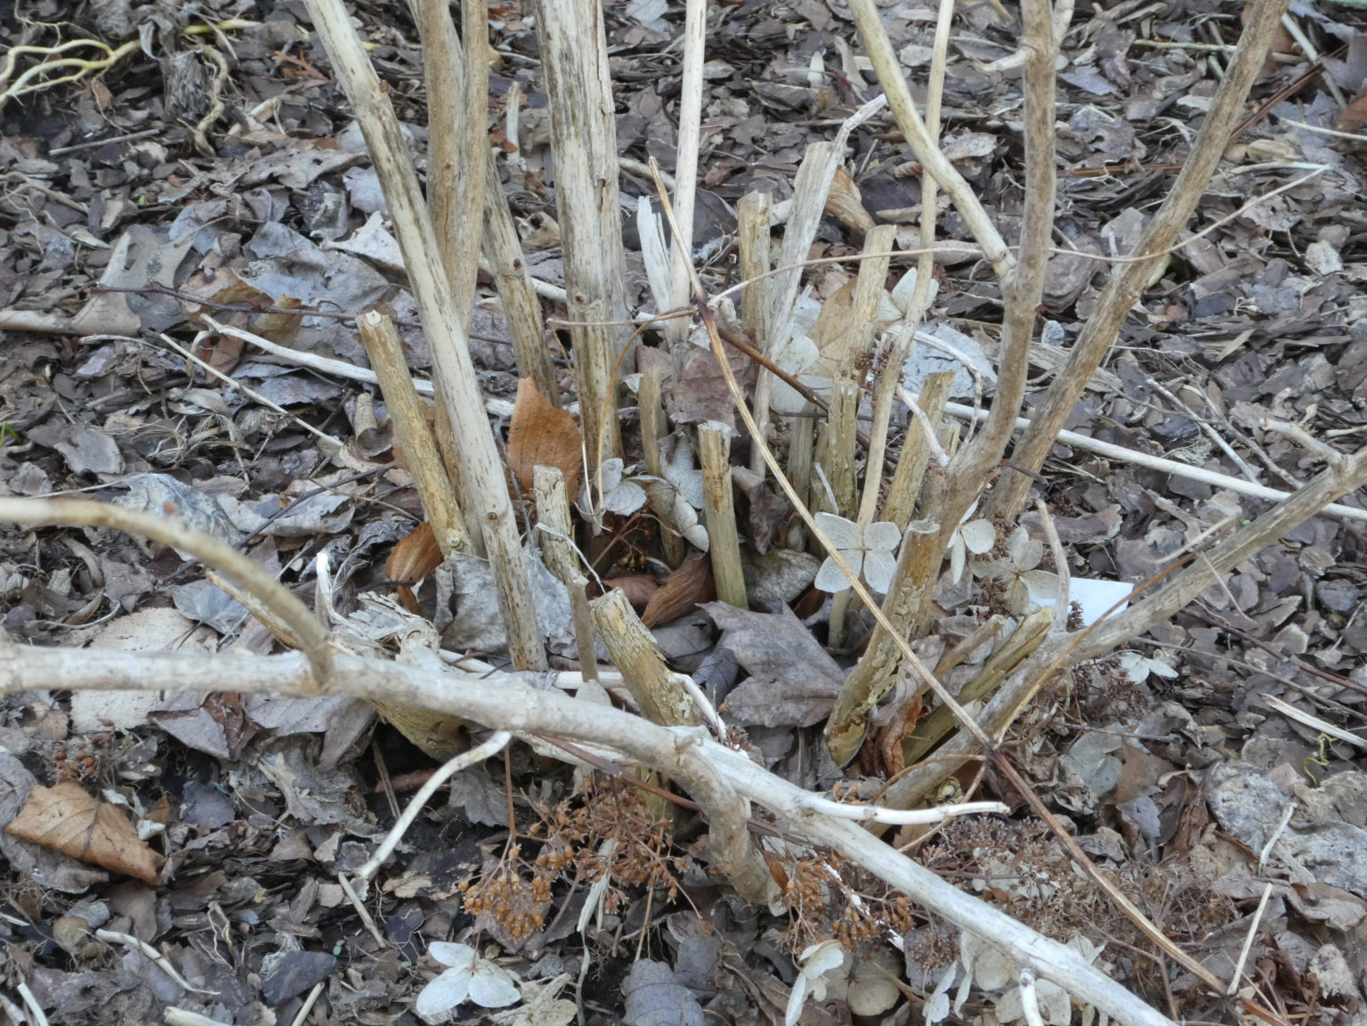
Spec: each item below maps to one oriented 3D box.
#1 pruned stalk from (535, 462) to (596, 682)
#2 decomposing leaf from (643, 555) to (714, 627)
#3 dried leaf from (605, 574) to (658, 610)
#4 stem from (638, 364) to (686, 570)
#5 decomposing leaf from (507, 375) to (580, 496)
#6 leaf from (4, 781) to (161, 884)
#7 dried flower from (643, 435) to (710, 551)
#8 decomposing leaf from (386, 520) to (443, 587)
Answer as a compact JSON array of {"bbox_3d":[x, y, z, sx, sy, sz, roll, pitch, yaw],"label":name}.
[{"bbox_3d":[-0.035,0.018,1.705,0.011,0.065,0.010,-9,18,5],"label":"pruned stalk"},{"bbox_3d":[-0.002,0.024,1.757,0.013,0.014,0.031,23,37,34],"label":"decomposing leaf"},{"bbox_3d":[-0.016,0.024,1.757,0.018,0.008,0.013,0,30,0],"label":"dried leaf"},{"bbox_3d":[-0.006,-0.014,1.760,0.007,0.066,0.007,-6,18,4],"label":"stem"},{"bbox_3d":[-0.044,-0.023,1.790,0.024,0.035,0.014,0,30,0],"label":"decomposing leaf"},{"bbox_3d":[-0.174,0.093,1.640,0.048,0.015,0.033,15,33,24],"label":"leaf"},{"bbox_3d":[-0.002,-0.006,1.750,0.021,0.032,0.016,0,30,0],"label":"dried flower"},{"bbox_3d":[-0.084,0.013,1.765,0.014,0.016,0.017,19,35,30],"label":"decomposing leaf"}]

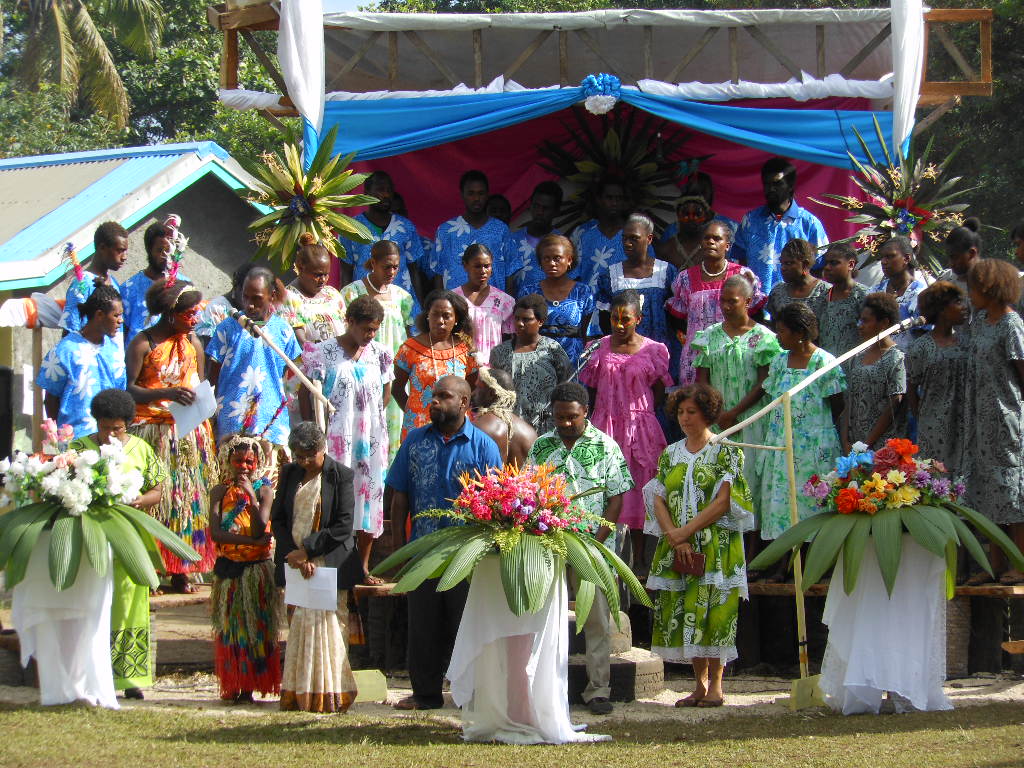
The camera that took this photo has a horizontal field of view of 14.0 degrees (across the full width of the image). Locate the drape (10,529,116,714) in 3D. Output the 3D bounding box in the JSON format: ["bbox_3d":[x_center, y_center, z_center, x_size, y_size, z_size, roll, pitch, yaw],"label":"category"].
[{"bbox_3d":[-2.237,1.169,20.900,0.530,0.900,0.480,0,0,0],"label":"drape"}]

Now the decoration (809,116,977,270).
[{"bbox_3d":[2.165,-1.076,23.800,0.920,0.910,0.420,0,0,0],"label":"decoration"}]

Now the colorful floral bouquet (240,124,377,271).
[{"bbox_3d":[-1.176,-1.078,24.100,0.790,0.850,0.330,0,0,0],"label":"colorful floral bouquet"}]

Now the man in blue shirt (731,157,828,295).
[{"bbox_3d":[1.533,-0.448,23.900,0.540,1.700,0.320,0,0,14],"label":"man in blue shirt"}]

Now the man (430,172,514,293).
[{"bbox_3d":[-0.223,-0.424,24.800,0.500,1.690,0.330,0,0,-3],"label":"man"}]

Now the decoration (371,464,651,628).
[{"bbox_3d":[-0.002,0.755,19.500,1.300,0.760,0.950,0,0,0],"label":"decoration"}]

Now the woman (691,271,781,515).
[{"bbox_3d":[1.243,0.194,23.100,0.480,1.600,0.340,0,0,12],"label":"woman"}]

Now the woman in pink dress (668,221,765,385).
[{"bbox_3d":[1.162,-0.119,23.700,0.530,1.620,0.350,0,0,9],"label":"woman in pink dress"}]

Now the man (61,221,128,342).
[{"bbox_3d":[-2.296,-0.065,23.100,0.430,1.670,0.270,0,0,-38],"label":"man"}]

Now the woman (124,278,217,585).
[{"bbox_3d":[-1.831,0.276,22.500,0.430,1.680,0.360,0,0,-36],"label":"woman"}]

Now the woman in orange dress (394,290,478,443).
[{"bbox_3d":[-0.418,0.276,22.800,0.470,1.600,0.340,0,0,0],"label":"woman in orange dress"}]

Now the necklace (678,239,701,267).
[{"bbox_3d":[1.009,-0.737,23.700,0.160,0.190,0.110,0,0,3],"label":"necklace"}]

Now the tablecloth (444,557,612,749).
[{"bbox_3d":[0.072,1.237,19.500,0.750,0.880,0.550,0,0,0],"label":"tablecloth"}]

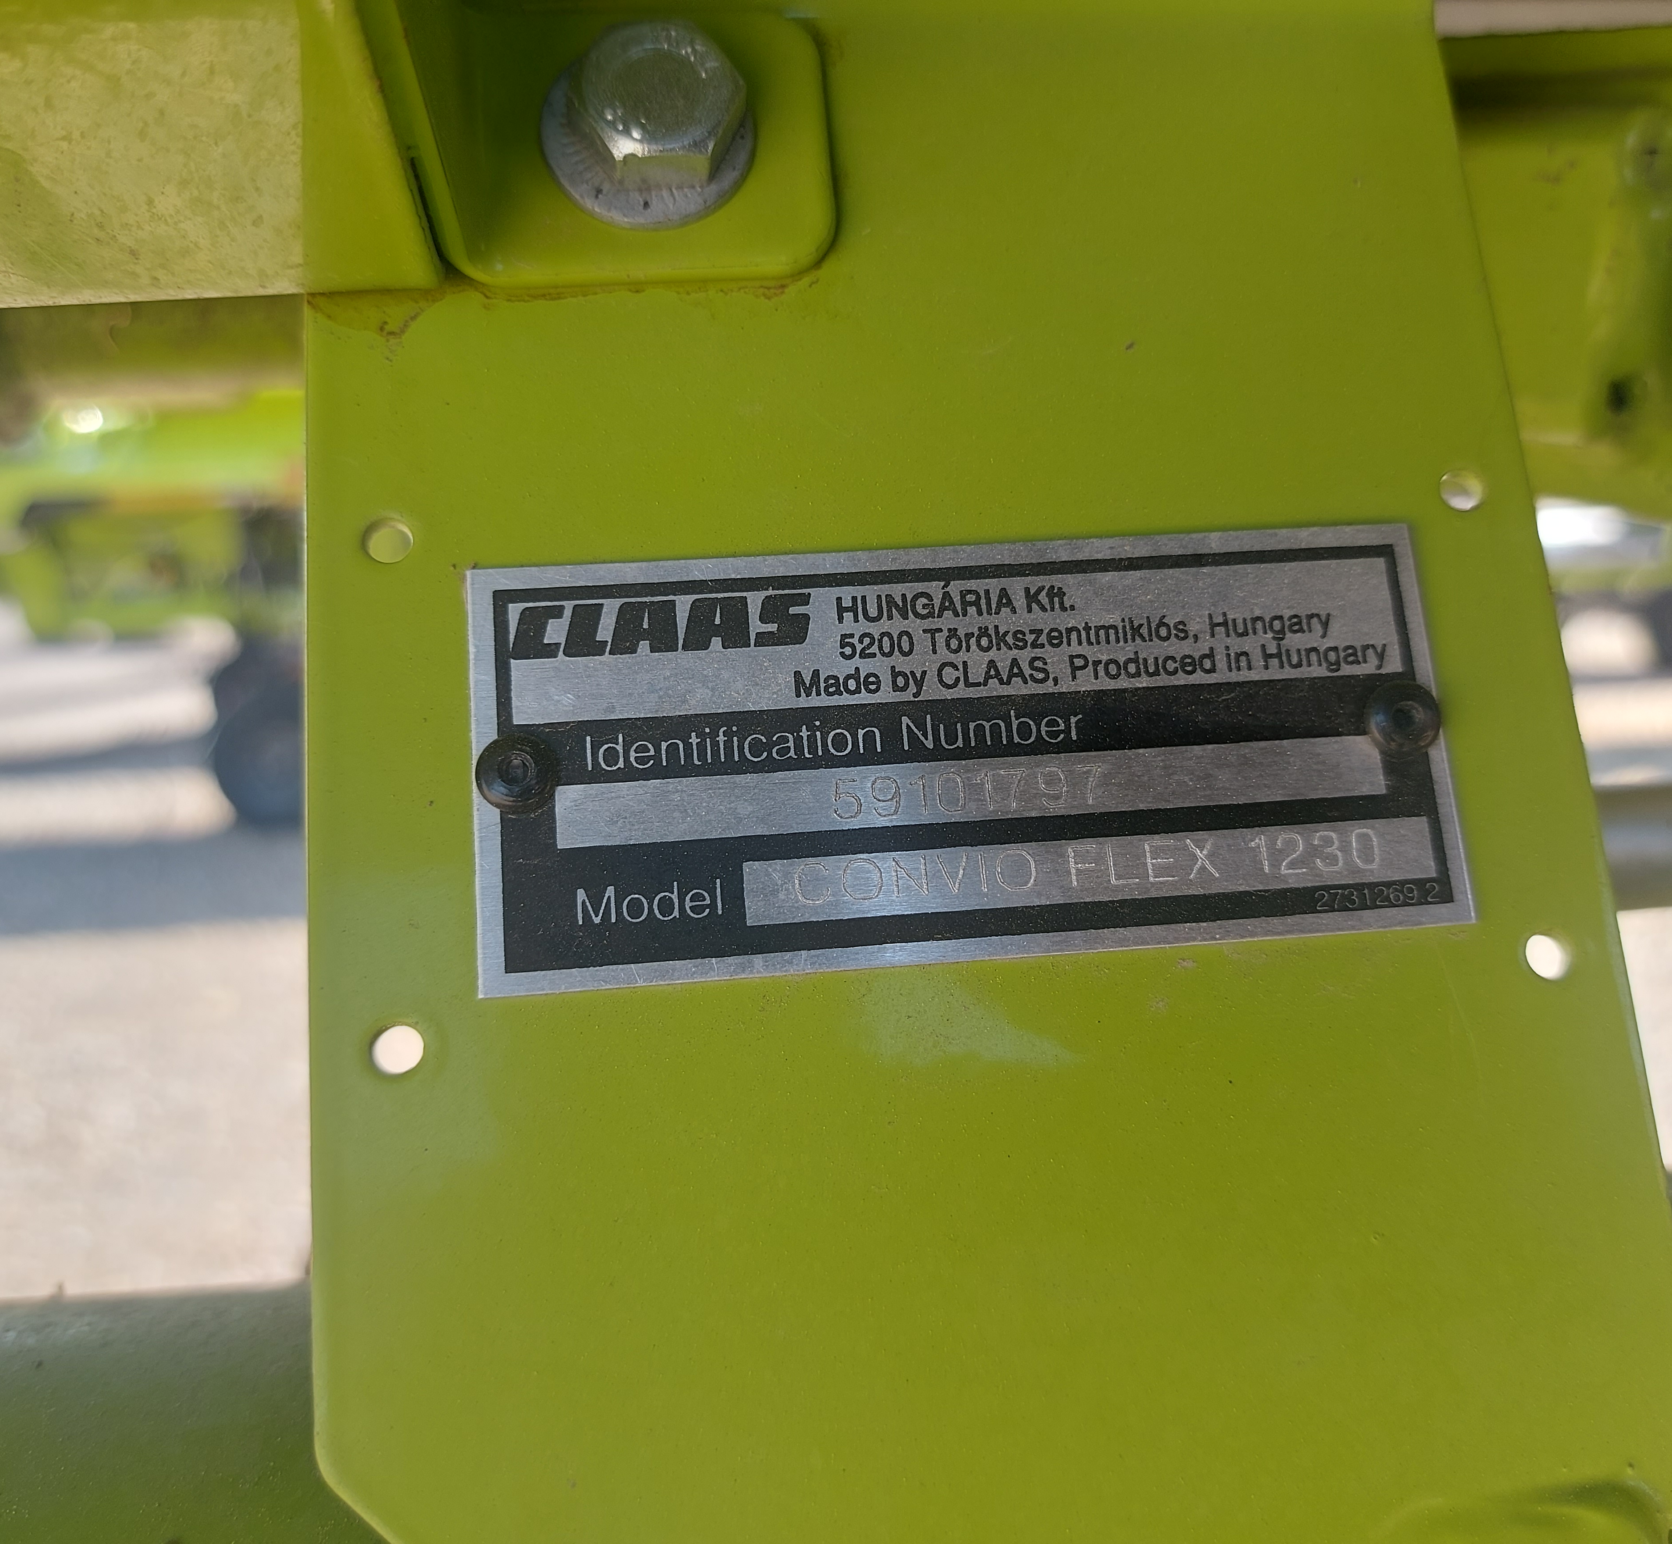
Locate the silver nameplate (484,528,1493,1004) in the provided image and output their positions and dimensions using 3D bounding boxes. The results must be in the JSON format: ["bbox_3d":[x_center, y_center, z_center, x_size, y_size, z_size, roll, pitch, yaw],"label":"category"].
[{"bbox_3d":[0.014,-0.003,0.148,0.102,0.044,0.002,-4,-12,-5],"label":"silver nameplate"}]

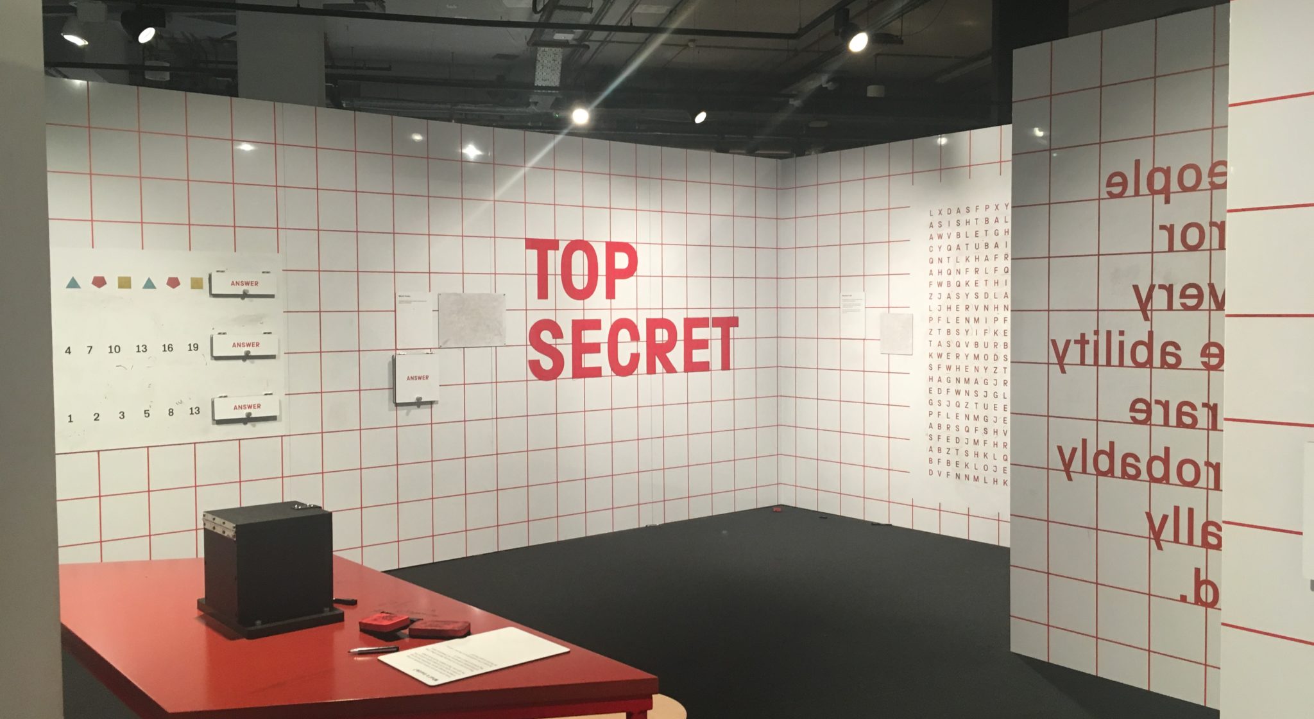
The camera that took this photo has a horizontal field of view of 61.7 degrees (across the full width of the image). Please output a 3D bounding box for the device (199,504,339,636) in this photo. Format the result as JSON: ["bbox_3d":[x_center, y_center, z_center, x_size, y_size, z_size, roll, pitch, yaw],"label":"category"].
[{"bbox_3d":[-0.815,0.429,2.311,0.199,0.217,0.297,-3,3,-40],"label":"device"}]

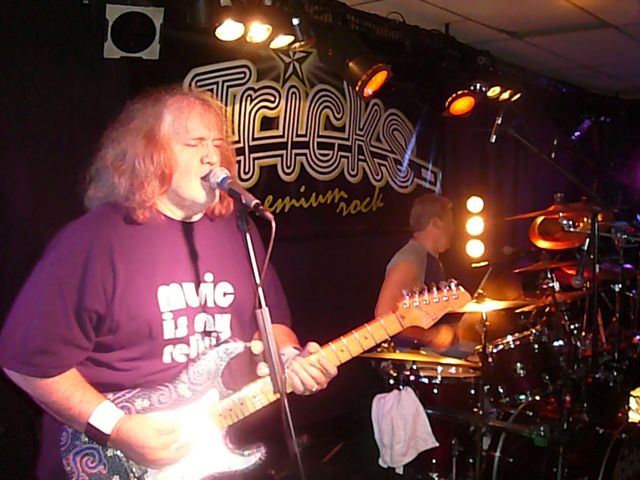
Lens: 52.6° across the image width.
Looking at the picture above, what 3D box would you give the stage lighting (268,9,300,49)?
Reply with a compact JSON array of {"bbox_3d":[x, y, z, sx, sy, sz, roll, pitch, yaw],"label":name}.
[{"bbox_3d":[-0.166,-0.912,2.830,0.120,0.140,0.120,-35,-14,30],"label":"stage lighting"}]

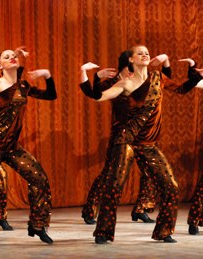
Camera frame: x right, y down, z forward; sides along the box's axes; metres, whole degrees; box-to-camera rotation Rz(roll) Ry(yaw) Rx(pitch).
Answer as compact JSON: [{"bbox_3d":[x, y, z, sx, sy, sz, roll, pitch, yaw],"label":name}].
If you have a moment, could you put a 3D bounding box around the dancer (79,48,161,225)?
[{"bbox_3d":[0.186,0.074,10.500,0.820,1.610,0.560,-2,3,-38],"label":"dancer"}]

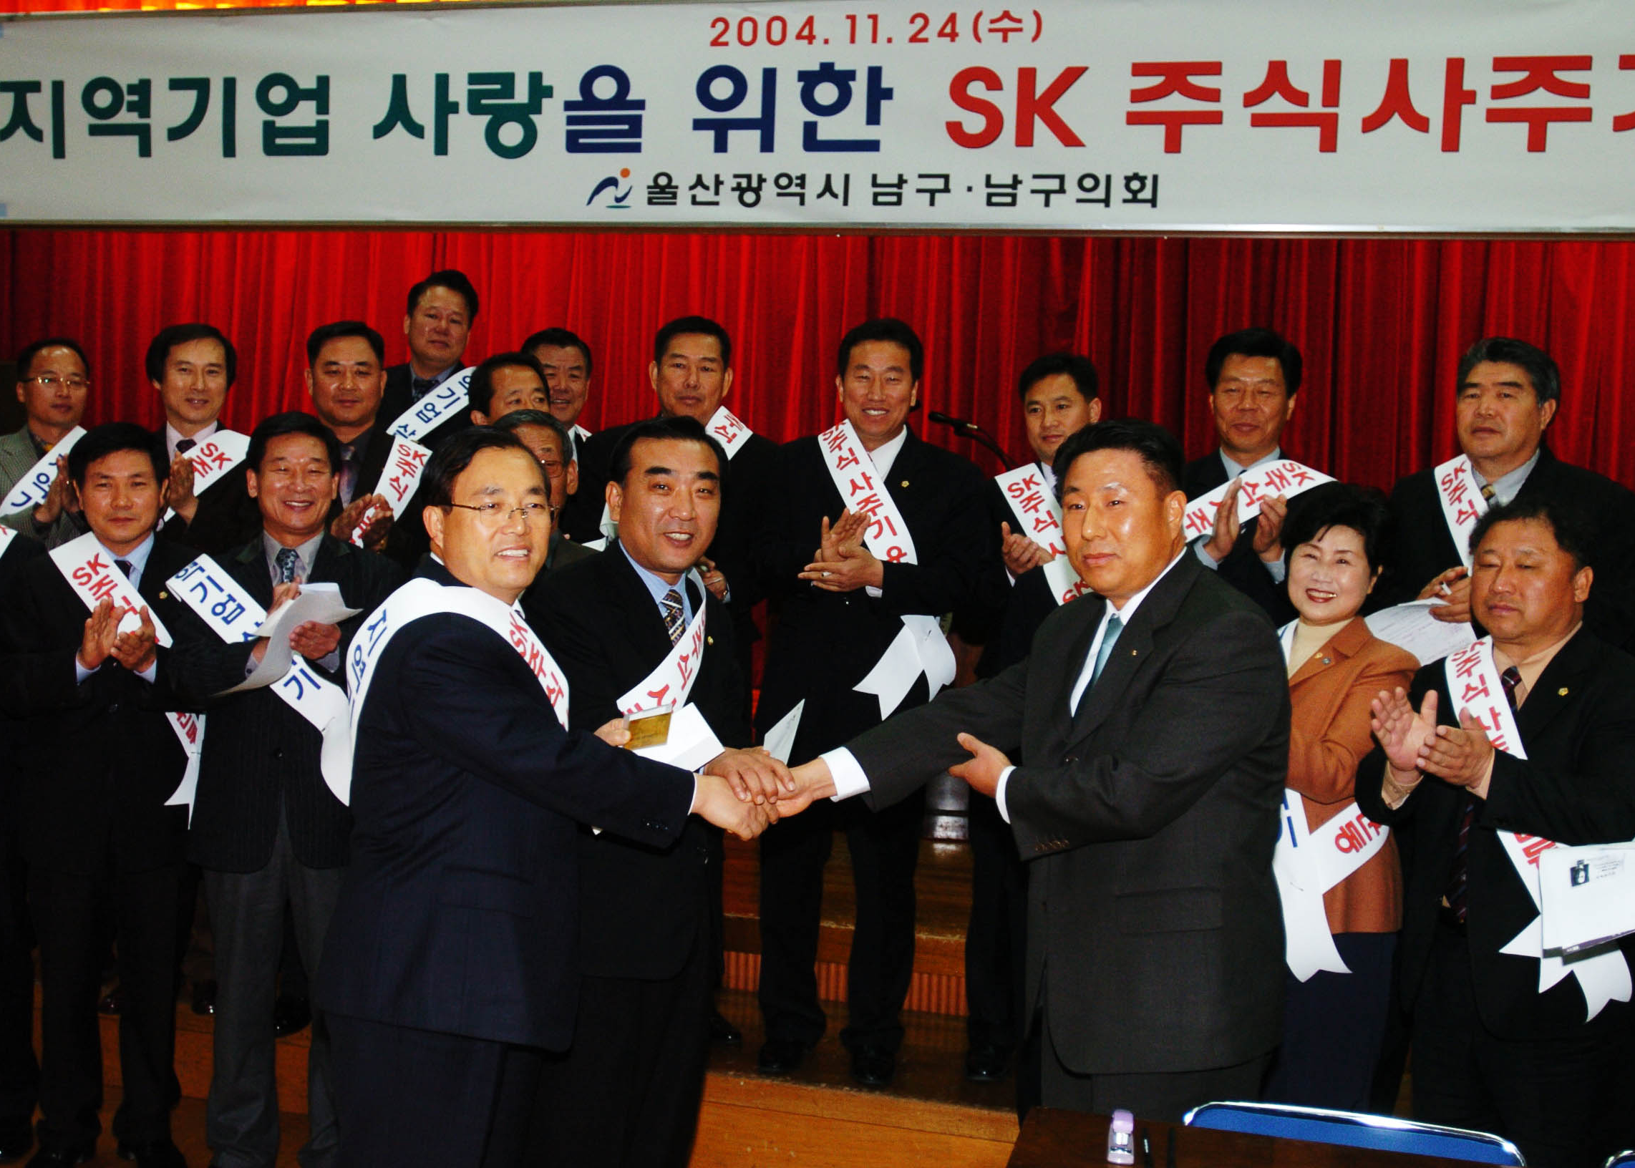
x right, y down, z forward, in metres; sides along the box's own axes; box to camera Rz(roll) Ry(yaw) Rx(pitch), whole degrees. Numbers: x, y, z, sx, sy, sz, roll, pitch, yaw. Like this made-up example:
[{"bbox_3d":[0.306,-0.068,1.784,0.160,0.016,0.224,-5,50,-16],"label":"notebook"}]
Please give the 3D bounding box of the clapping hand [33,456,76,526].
[{"bbox_3d":[-1.926,-0.235,4.452,0.120,0.180,0.130,1,5,-10],"label":"clapping hand"}]

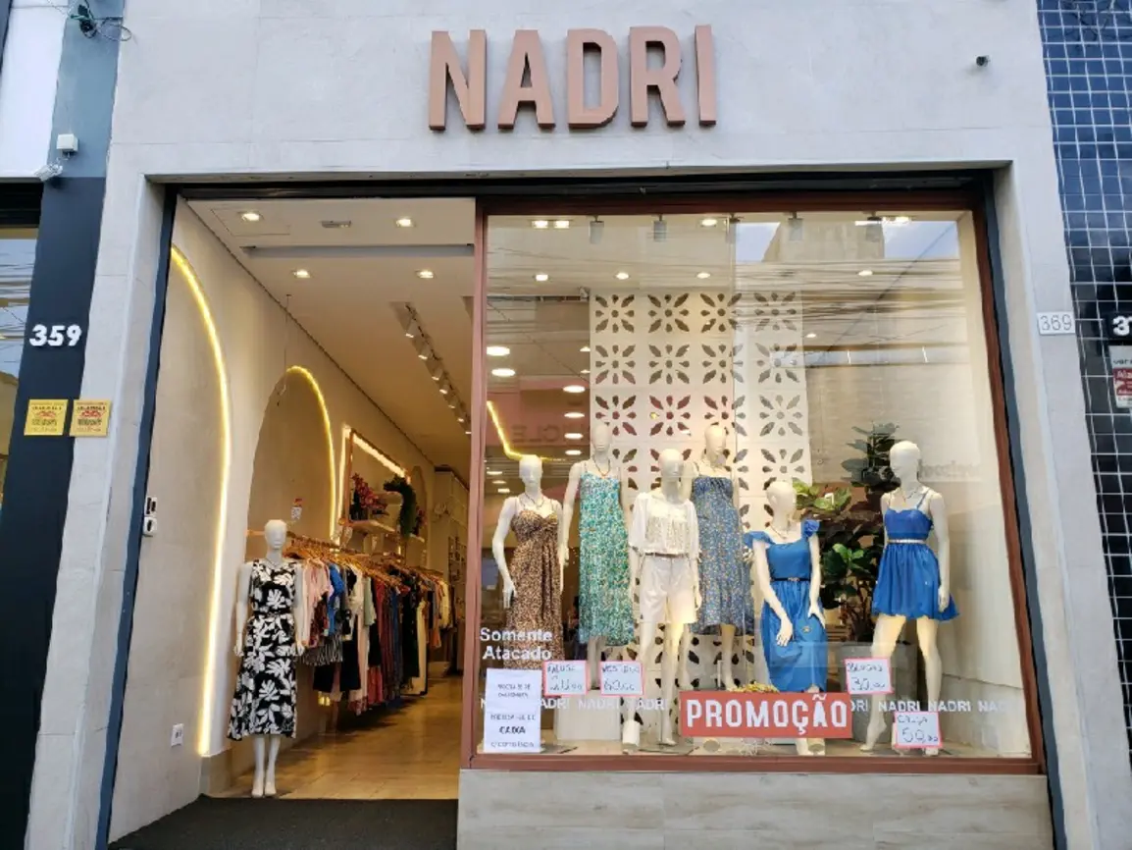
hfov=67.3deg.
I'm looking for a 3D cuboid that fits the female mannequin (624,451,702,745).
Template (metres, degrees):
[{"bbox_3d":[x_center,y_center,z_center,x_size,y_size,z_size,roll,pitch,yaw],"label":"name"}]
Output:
[{"bbox_3d":[0.553,0.969,4.889,0.430,1.680,0.370,2,-12,-7],"label":"female mannequin"}]

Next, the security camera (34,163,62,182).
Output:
[{"bbox_3d":[-2.861,-1.391,4.702,0.135,0.066,0.066,-37,7,-29],"label":"security camera"}]

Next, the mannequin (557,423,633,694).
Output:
[{"bbox_3d":[0.208,0.843,5.719,0.480,1.760,0.360,2,-12,-7],"label":"mannequin"}]

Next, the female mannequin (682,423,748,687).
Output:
[{"bbox_3d":[1.005,0.849,5.759,0.450,1.772,0.370,2,-12,-11],"label":"female mannequin"}]

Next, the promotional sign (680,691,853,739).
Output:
[{"bbox_3d":[1.048,1.525,4.465,0.888,0.225,0.008,0,-12,2],"label":"promotional sign"}]

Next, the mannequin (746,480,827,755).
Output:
[{"bbox_3d":[1.292,1.078,4.999,0.460,1.550,0.560,0,-12,1],"label":"mannequin"}]

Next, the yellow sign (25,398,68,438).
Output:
[{"bbox_3d":[-2.715,-0.038,4.443,0.202,0.191,0.010,0,-12,1],"label":"yellow sign"}]

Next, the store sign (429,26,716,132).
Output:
[{"bbox_3d":[0.030,-1.941,4.766,1.580,0.590,0.065,0,-12,2],"label":"store sign"}]

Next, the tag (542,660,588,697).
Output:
[{"bbox_3d":[-0.002,1.355,4.537,0.224,0.185,0.006,0,-12,2],"label":"tag"}]

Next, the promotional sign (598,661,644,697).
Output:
[{"bbox_3d":[0.301,1.349,4.534,0.208,0.176,0.005,0,-12,1],"label":"promotional sign"}]

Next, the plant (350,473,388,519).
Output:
[{"bbox_3d":[-2.131,0.781,9.211,0.360,0.500,0.380,0,-12,2],"label":"plant"}]

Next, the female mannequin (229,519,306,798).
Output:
[{"bbox_3d":[-2.002,1.538,5.748,0.480,1.770,0.330,2,-12,-11],"label":"female mannequin"}]

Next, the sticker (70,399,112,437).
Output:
[{"bbox_3d":[-2.510,-0.037,4.484,0.200,0.194,0.008,0,-12,2],"label":"sticker"}]

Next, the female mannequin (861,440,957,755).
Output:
[{"bbox_3d":[1.972,0.944,4.887,0.500,1.754,0.400,-10,-15,38],"label":"female mannequin"}]

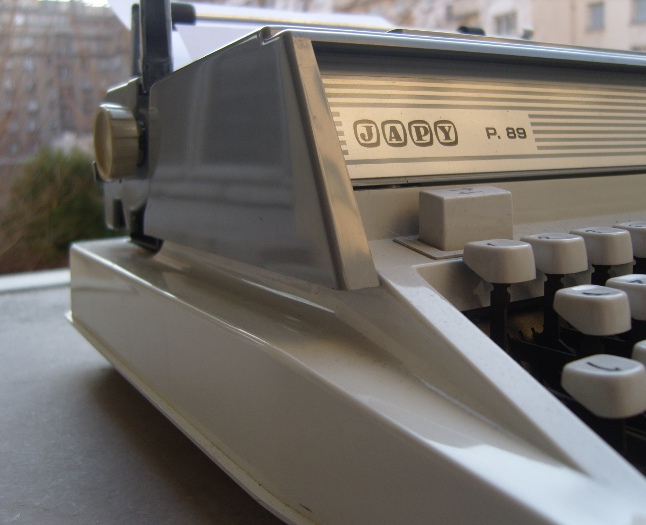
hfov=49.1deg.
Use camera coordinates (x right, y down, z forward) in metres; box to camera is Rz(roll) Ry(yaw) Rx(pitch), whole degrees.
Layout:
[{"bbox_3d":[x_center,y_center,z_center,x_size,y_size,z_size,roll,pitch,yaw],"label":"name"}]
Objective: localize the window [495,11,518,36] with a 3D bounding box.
[{"bbox_3d":[10.629,-13.844,41.000,0.180,1.140,1.600,-8,10,-35],"label":"window"}]

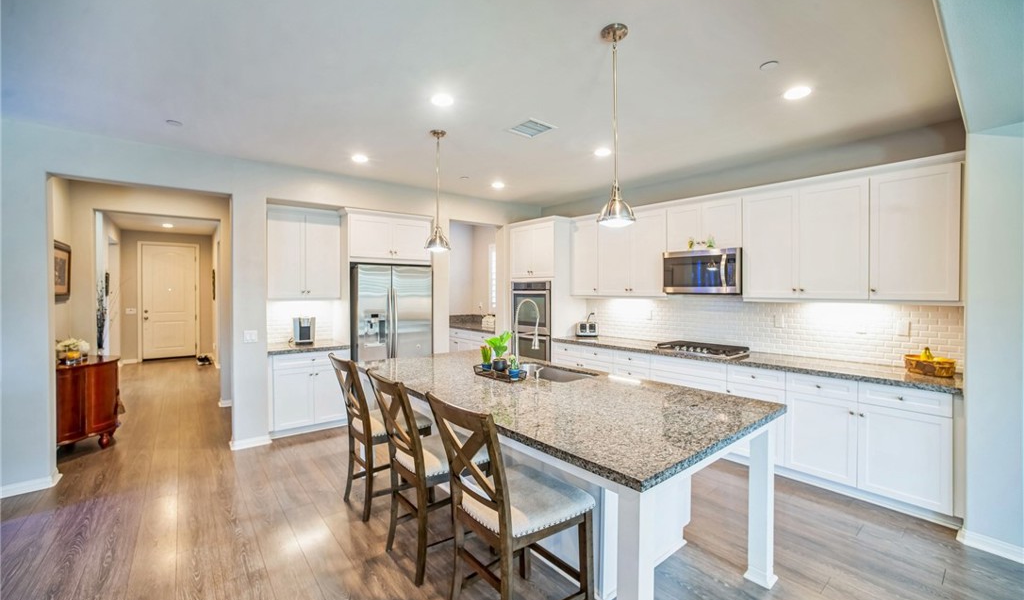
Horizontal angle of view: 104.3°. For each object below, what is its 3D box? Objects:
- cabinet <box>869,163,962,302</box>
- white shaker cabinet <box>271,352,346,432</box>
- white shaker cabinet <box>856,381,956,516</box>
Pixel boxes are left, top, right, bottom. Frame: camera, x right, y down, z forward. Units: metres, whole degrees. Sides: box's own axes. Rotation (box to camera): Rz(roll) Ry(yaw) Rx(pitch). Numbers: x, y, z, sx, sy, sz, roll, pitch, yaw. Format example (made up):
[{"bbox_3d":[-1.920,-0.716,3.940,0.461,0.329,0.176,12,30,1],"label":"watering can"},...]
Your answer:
[{"bbox_3d":[2.984,-0.462,2.948,0.320,0.923,0.457,-1,2,-40],"label":"cabinet"},{"bbox_3d":[-2.372,0.989,4.586,0.785,0.840,0.600,-1,1,-40],"label":"white shaker cabinet"},{"bbox_3d":[2.857,0.966,2.868,0.608,0.765,0.460,-1,2,-40],"label":"white shaker cabinet"}]

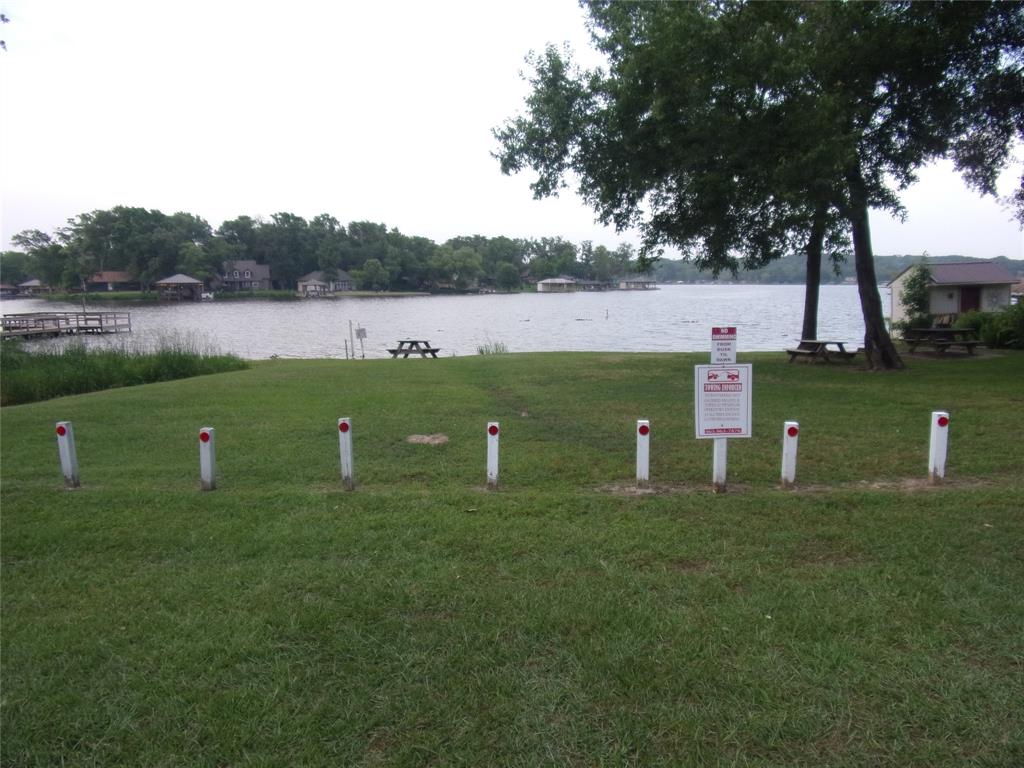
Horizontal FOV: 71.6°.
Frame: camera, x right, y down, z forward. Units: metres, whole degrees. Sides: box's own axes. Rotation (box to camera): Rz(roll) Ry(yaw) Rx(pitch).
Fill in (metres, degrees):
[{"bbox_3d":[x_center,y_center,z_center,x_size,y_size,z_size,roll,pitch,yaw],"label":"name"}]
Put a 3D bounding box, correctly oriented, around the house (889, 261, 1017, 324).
[{"bbox_3d":[23.010,-4.512,37.199,4.650,3.580,3.700,-1,8,-7],"label":"house"}]

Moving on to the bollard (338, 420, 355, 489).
[{"bbox_3d":[-1.348,0.576,5.837,0.092,0.593,0.092,-1,8,0],"label":"bollard"}]

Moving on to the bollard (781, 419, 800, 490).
[{"bbox_3d":[2.240,0.572,5.720,0.092,0.529,0.092,1,8,2],"label":"bollard"}]

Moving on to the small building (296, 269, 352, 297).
[{"bbox_3d":[-46.479,-24.913,176.000,12.500,5.900,9.000,-4,9,-23],"label":"small building"}]

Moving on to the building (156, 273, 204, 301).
[{"bbox_3d":[-60.542,-17.742,130.000,7.260,4.635,6.534,-4,9,-22],"label":"building"}]

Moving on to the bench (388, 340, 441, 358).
[{"bbox_3d":[-4.091,-1.434,29.958,1.600,0.750,1.830,2,9,17],"label":"bench"}]

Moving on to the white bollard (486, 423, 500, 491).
[{"bbox_3d":[-0.150,0.594,5.820,0.092,0.547,0.092,1,8,2],"label":"white bollard"}]

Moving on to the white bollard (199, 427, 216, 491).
[{"bbox_3d":[-2.494,0.616,5.831,0.092,0.516,0.092,1,8,0],"label":"white bollard"}]

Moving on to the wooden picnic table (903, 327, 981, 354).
[{"bbox_3d":[14.600,-1.433,24.061,1.830,0.760,1.500,-2,8,-10],"label":"wooden picnic table"}]

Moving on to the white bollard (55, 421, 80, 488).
[{"bbox_3d":[-3.716,0.595,5.950,0.092,0.550,0.092,-2,8,2],"label":"white bollard"}]

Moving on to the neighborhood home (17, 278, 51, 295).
[{"bbox_3d":[-117.530,-23.805,175.000,6.350,3.797,5.715,-5,9,-31],"label":"neighborhood home"}]

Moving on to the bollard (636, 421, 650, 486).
[{"bbox_3d":[1.071,0.577,5.835,0.092,0.563,0.092,-1,8,0],"label":"bollard"}]

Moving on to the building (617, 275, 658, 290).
[{"bbox_3d":[46.379,-36.837,260.000,13.055,4.831,8.486,0,8,0],"label":"building"}]

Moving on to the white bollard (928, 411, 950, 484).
[{"bbox_3d":[3.393,0.513,5.650,0.092,0.581,0.092,0,8,2],"label":"white bollard"}]

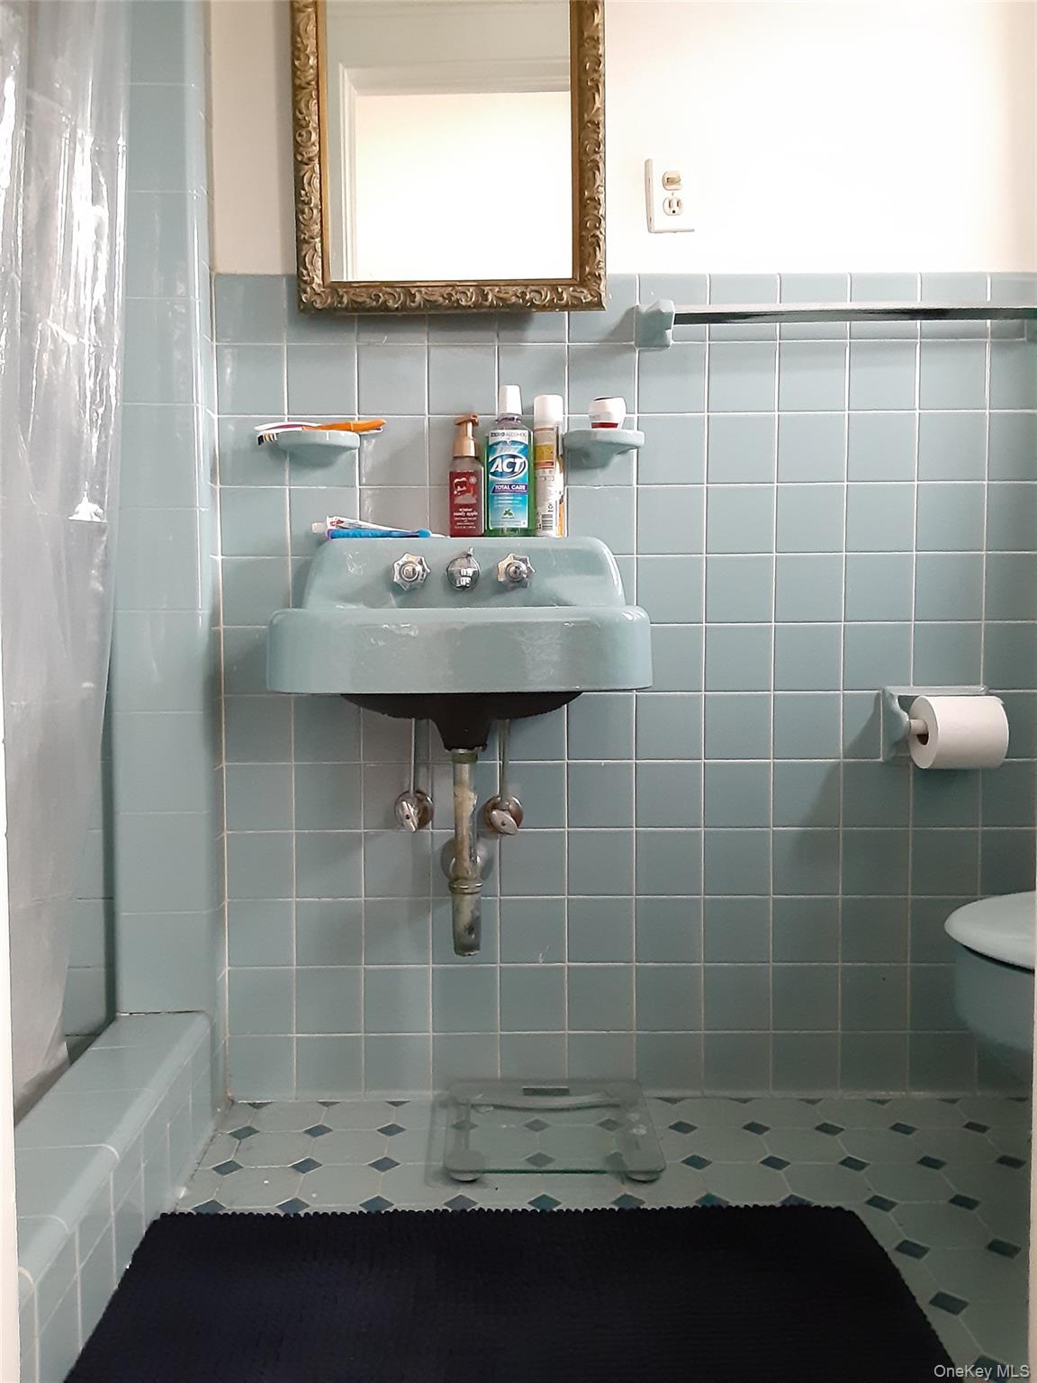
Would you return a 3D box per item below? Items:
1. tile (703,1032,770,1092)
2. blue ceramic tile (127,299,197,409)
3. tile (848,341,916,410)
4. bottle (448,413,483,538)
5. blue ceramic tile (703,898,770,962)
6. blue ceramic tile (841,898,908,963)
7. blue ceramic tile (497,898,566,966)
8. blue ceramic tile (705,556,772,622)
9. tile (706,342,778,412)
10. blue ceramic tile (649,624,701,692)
[{"bbox_3d":[0.356,0.604,1.752,0.108,0.098,0.010,0,3,0],"label":"tile"},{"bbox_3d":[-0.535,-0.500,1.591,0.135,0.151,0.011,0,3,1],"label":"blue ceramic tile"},{"bbox_3d":[0.568,-0.494,1.685,0.108,0.108,0.009,0,3,0],"label":"tile"},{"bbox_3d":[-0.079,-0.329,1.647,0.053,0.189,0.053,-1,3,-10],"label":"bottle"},{"bbox_3d":[0.351,0.384,1.744,0.108,0.108,0.010,0,3,0],"label":"blue ceramic tile"},{"bbox_3d":[0.572,0.384,1.734,0.108,0.108,0.009,0,3,0],"label":"blue ceramic tile"},{"bbox_3d":[0.021,0.387,1.740,0.108,0.108,0.009,0,3,1],"label":"blue ceramic tile"},{"bbox_3d":[0.348,-0.162,1.706,0.107,0.107,0.010,0,3,0],"label":"blue ceramic tile"},{"bbox_3d":[0.347,-0.490,1.687,0.107,0.107,0.010,0,3,0],"label":"tile"},{"bbox_3d":[0.240,-0.053,1.712,0.108,0.108,0.009,0,3,1],"label":"blue ceramic tile"}]

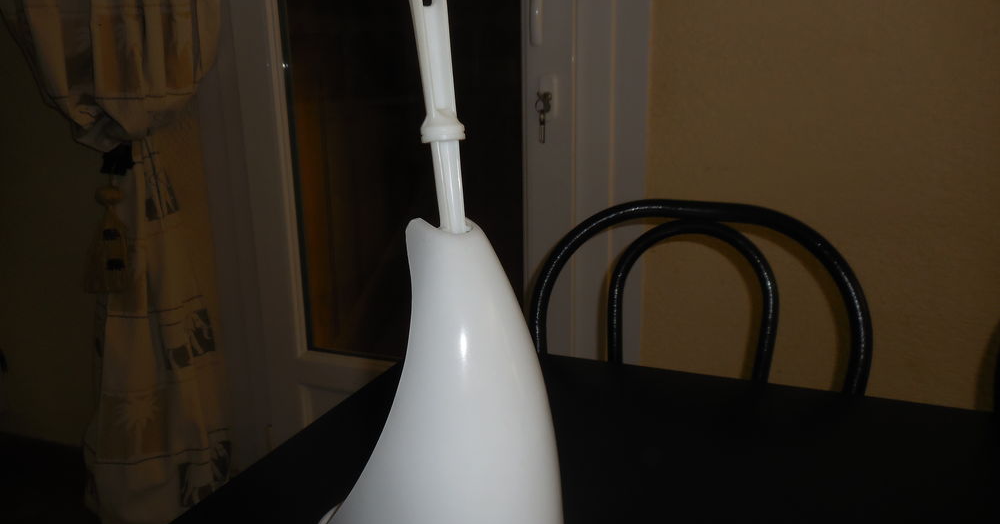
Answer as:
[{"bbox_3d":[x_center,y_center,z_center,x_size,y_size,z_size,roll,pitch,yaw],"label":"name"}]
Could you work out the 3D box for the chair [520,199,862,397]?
[{"bbox_3d":[0.161,0.404,0.792,0.425,0.880,0.500,5,15,22],"label":"chair"}]

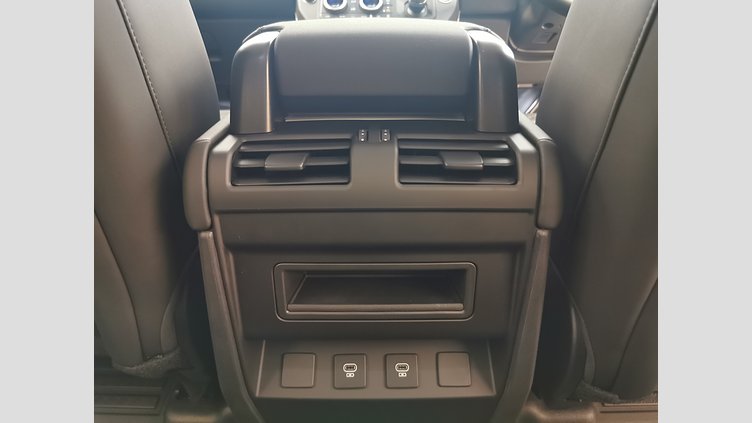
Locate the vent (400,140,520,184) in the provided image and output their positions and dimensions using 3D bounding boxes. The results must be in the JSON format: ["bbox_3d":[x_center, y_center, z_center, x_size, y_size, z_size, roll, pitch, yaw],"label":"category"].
[{"bbox_3d":[0.067,-0.036,0.450,0.097,0.043,0.030,0,-21,0],"label":"vent"}]

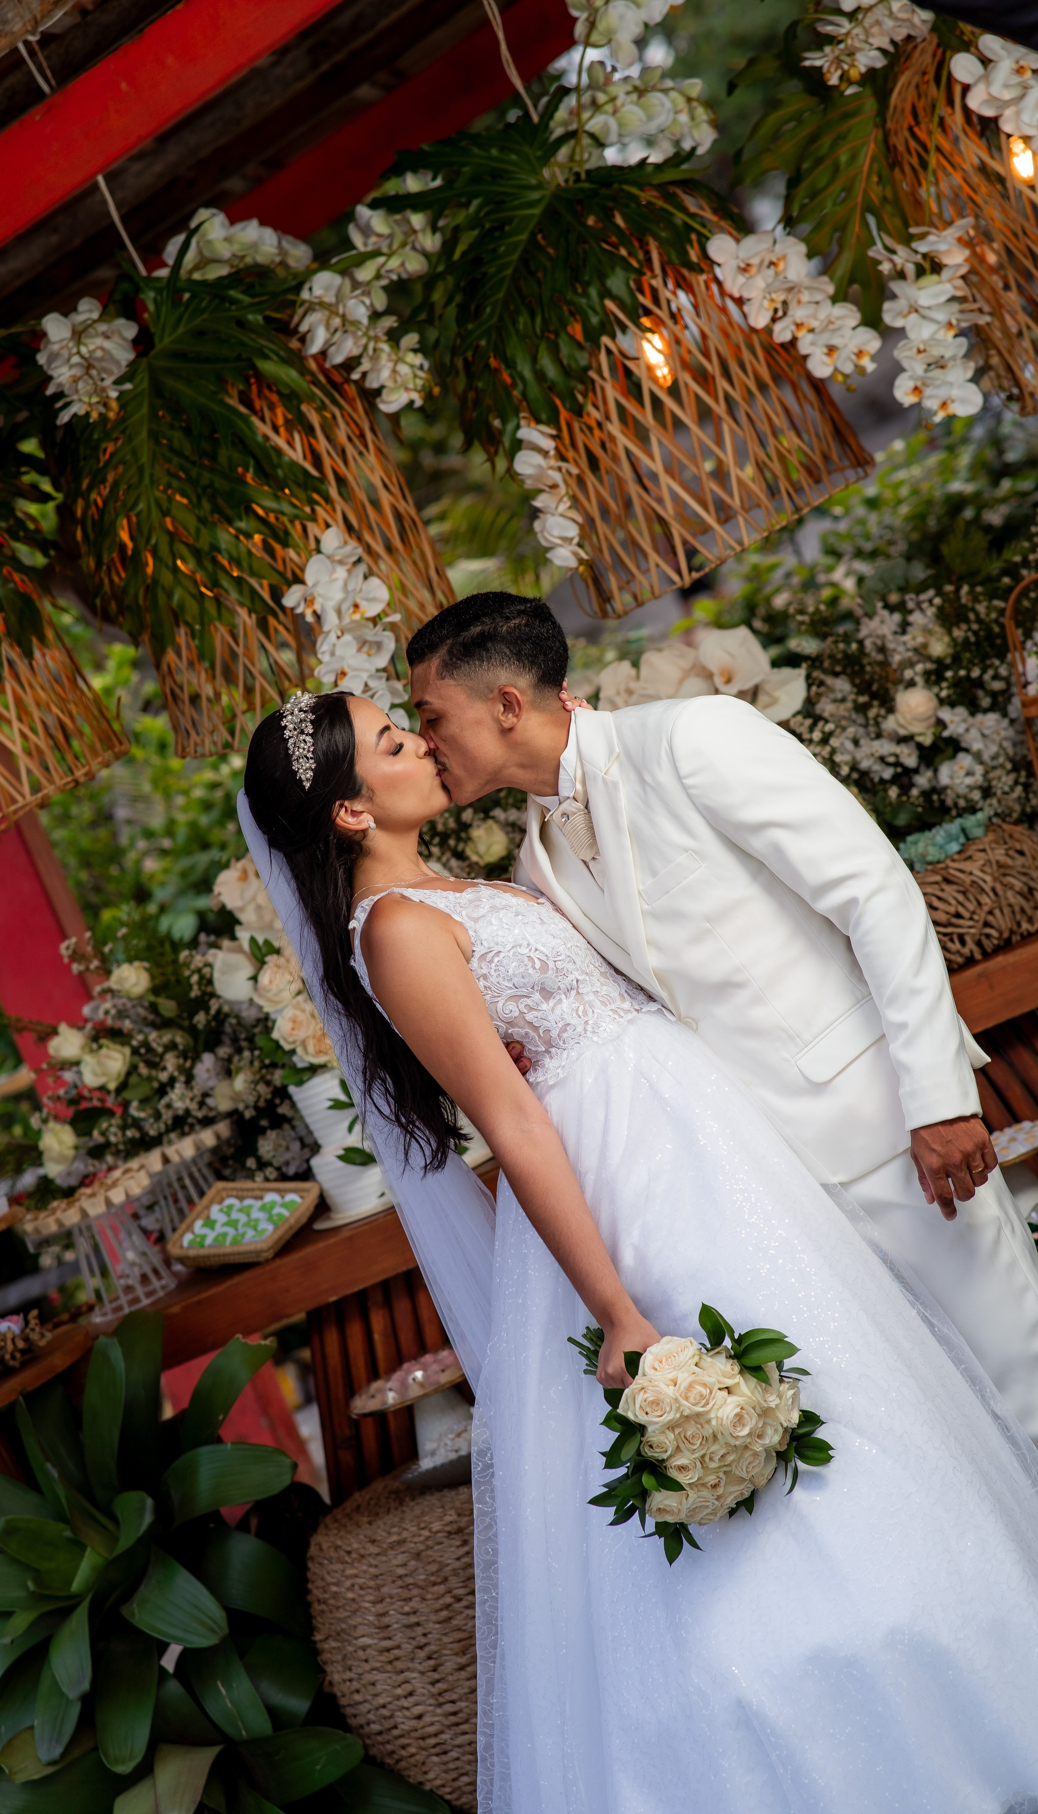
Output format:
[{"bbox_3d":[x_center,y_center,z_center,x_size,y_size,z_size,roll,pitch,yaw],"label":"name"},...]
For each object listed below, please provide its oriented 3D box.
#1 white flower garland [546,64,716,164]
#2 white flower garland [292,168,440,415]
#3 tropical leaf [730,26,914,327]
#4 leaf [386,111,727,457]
[{"bbox_3d":[0.154,-1.100,5.950,0.220,0.150,0.150,-22,8,0],"label":"white flower garland"},{"bbox_3d":[-0.189,-0.847,5.930,0.230,0.310,0.150,-22,8,0],"label":"white flower garland"},{"bbox_3d":[0.418,-0.994,5.850,0.260,0.400,0.140,-18,8,25],"label":"tropical leaf"},{"bbox_3d":[0.050,-0.853,5.770,0.470,0.420,0.200,-21,8,5],"label":"leaf"}]

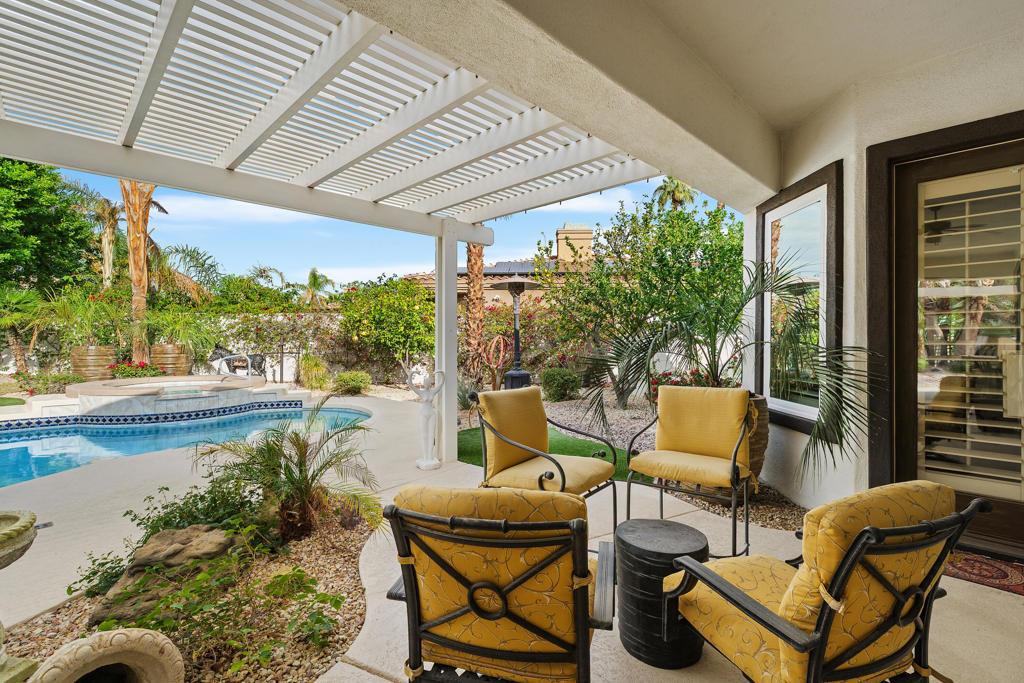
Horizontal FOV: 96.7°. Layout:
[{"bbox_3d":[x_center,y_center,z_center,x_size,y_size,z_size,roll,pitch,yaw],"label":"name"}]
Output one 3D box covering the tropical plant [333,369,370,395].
[{"bbox_3d":[-3.600,0.910,10.200,0.840,0.540,0.800,0,0,0],"label":"tropical plant"}]

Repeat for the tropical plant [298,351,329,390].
[{"bbox_3d":[-4.711,0.688,10.800,0.670,0.950,0.650,0,0,-24],"label":"tropical plant"}]

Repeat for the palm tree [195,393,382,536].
[{"bbox_3d":[-1.379,0.775,2.820,1.120,0.900,1.100,0,0,-26],"label":"palm tree"}]

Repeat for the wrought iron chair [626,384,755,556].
[{"bbox_3d":[0.950,0.745,2.396,0.540,0.970,0.560,0,0,35],"label":"wrought iron chair"}]

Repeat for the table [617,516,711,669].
[{"bbox_3d":[0.613,1.013,1.871,0.360,0.435,0.360,0,0,0],"label":"table"}]

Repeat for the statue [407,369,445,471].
[{"bbox_3d":[-0.845,0.760,4.470,0.365,0.940,0.240,0,0,-9],"label":"statue"}]

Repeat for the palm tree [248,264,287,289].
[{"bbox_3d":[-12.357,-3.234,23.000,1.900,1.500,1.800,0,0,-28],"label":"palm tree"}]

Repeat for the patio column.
[{"bbox_3d":[-0.655,0.000,4.580,0.150,2.380,0.150,0,0,-44],"label":"patio column"}]

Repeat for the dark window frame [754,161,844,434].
[{"bbox_3d":[2.160,-0.250,3.460,0.090,1.840,0.980,0,0,0],"label":"dark window frame"}]

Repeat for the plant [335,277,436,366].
[{"bbox_3d":[-3.040,-0.260,11.400,2.700,2.700,2.300,0,0,0],"label":"plant"}]

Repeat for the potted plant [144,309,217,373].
[{"bbox_3d":[-8.230,0.125,11.300,1.500,1.880,1.450,0,0,0],"label":"potted plant"}]

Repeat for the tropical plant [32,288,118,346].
[{"bbox_3d":[-10.813,-0.621,11.300,1.500,1.500,1.400,0,0,-44],"label":"tropical plant"}]

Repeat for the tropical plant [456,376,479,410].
[{"bbox_3d":[-0.830,0.880,7.950,0.520,0.650,0.520,0,0,0],"label":"tropical plant"}]

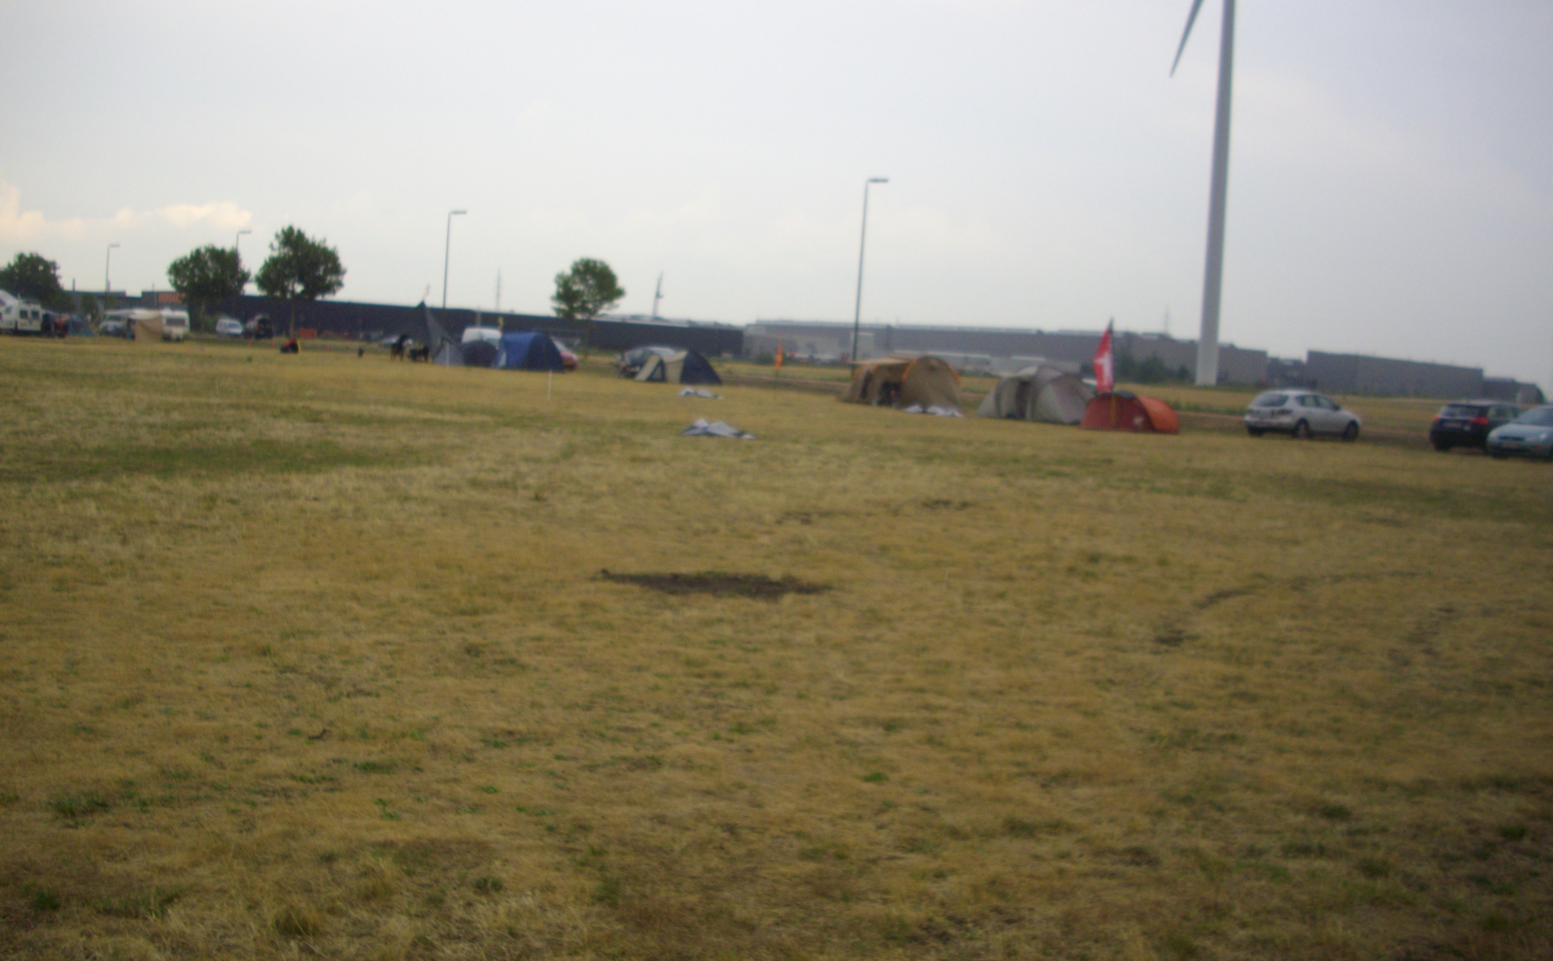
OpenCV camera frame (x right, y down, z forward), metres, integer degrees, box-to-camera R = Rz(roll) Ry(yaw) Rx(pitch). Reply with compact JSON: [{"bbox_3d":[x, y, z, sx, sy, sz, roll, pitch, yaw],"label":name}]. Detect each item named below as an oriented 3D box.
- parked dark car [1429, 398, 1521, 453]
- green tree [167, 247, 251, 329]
[{"bbox_3d":[21.787,-1.646,51.000,1.800,1.470,4.350,7,6,43],"label":"parked dark car"},{"bbox_3d":[-60.266,-20.292,176.000,8.600,9.500,8.600,2,5,-19],"label":"green tree"}]

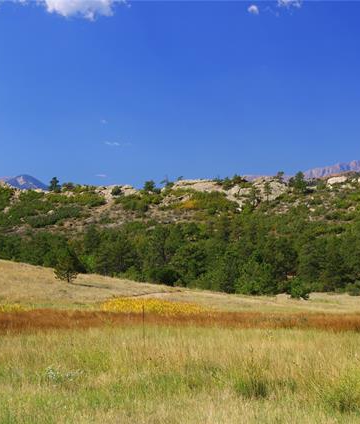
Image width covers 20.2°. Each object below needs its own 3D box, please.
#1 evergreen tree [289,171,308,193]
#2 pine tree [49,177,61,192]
[{"bbox_3d":[34.053,-8.631,290.000,5.592,6.251,5.312,0,-1,0],"label":"evergreen tree"},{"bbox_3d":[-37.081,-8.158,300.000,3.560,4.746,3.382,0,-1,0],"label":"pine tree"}]

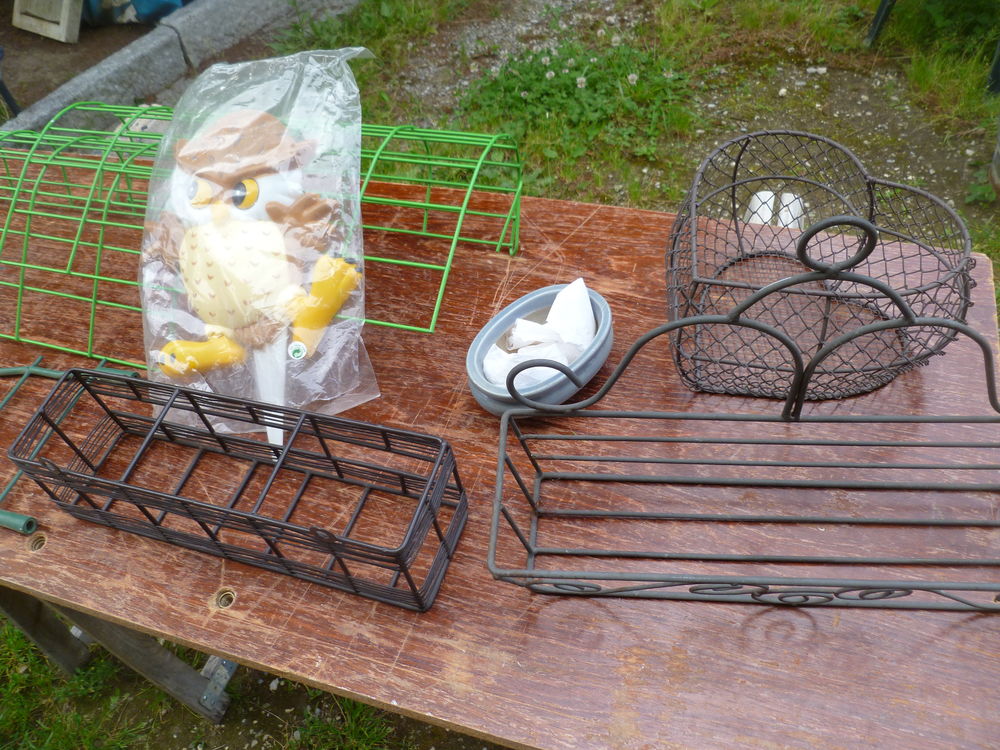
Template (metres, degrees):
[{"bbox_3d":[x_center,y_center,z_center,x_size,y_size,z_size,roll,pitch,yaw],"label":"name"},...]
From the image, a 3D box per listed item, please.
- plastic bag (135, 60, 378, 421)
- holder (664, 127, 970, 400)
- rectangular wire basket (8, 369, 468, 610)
[{"bbox_3d":[-0.230,-0.121,0.778,0.230,0.365,0.120,4,19,4],"label":"plastic bag"},{"bbox_3d":[0.276,-0.088,0.798,0.255,0.152,0.257,-31,54,-16],"label":"holder"},{"bbox_3d":[-0.243,0.098,0.753,0.402,0.107,0.105,10,53,16],"label":"rectangular wire basket"}]

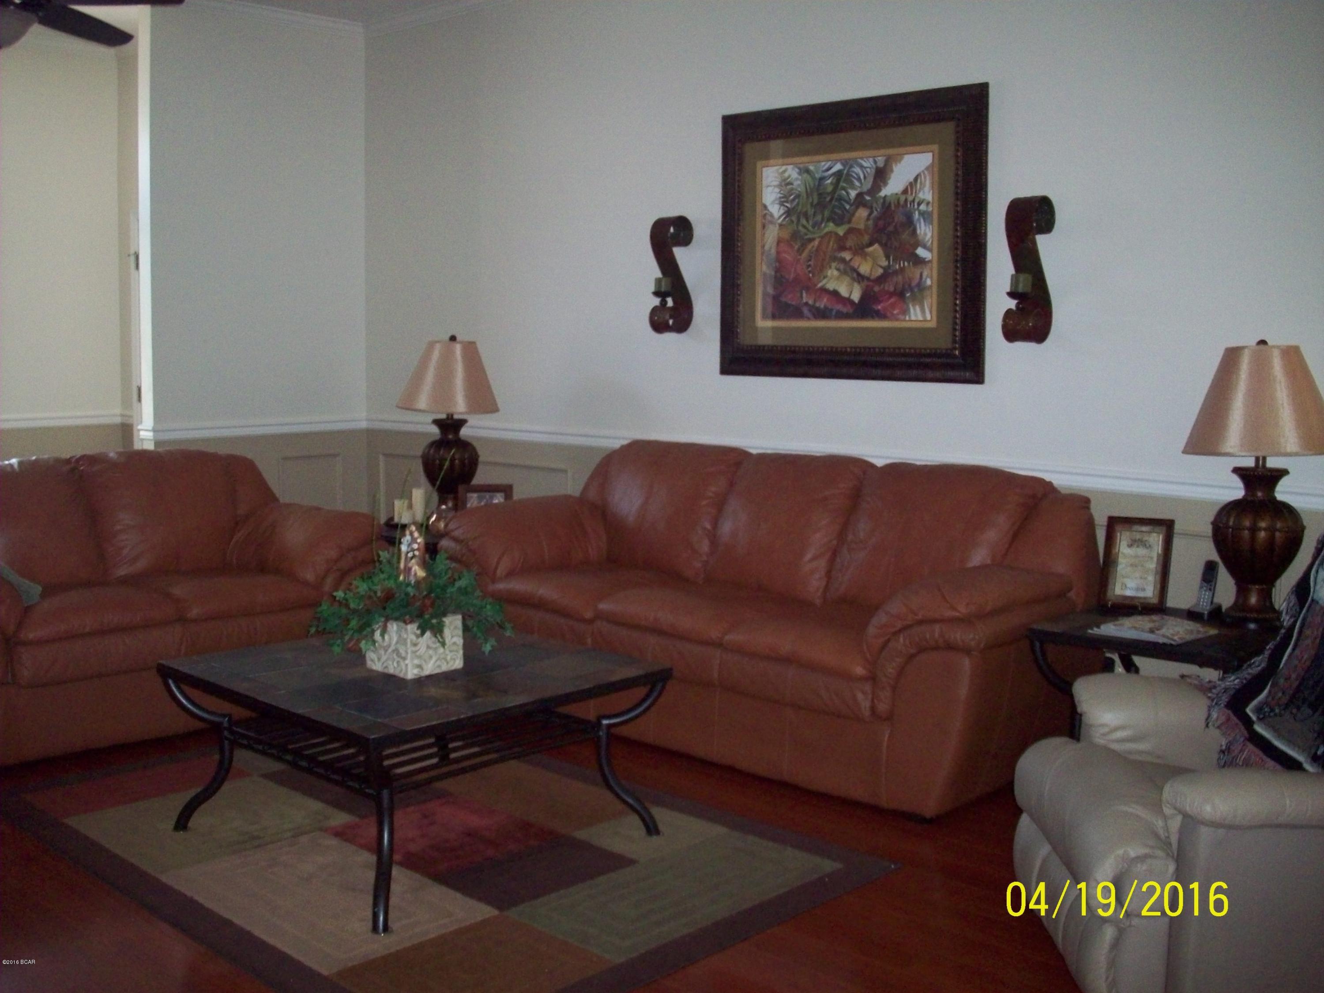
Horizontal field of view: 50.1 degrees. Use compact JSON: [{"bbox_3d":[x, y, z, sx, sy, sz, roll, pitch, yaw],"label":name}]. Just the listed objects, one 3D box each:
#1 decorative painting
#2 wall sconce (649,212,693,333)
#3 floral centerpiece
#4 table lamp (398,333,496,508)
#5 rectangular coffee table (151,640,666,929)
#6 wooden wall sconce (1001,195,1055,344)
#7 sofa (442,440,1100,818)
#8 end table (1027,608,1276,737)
[{"bbox_3d":[0.715,-0.985,5.470,1.251,1.060,0.050,6,8,43],"label":"decorative painting"},{"bbox_3d":[0.037,-0.948,6.061,0.124,0.500,0.135,6,8,43],"label":"wall sconce"},{"bbox_3d":[-0.683,0.310,3.925,0.460,0.340,0.460,6,8,43],"label":"floral centerpiece"},{"bbox_3d":[-0.934,-0.296,6.323,0.440,0.840,0.440,1,6,0],"label":"table lamp"},{"bbox_3d":[-0.709,0.713,4.007,1.030,0.480,1.010,6,8,43],"label":"rectangular coffee table"},{"bbox_3d":[1.266,-0.777,4.894,0.124,0.500,0.135,6,8,43],"label":"wooden wall sconce"},{"bbox_3d":[0.309,0.357,5.143,2.374,0.973,1.035,6,8,43],"label":"sofa"},{"bbox_3d":[1.494,0.674,4.147,0.593,0.580,0.655,6,8,43],"label":"end table"}]

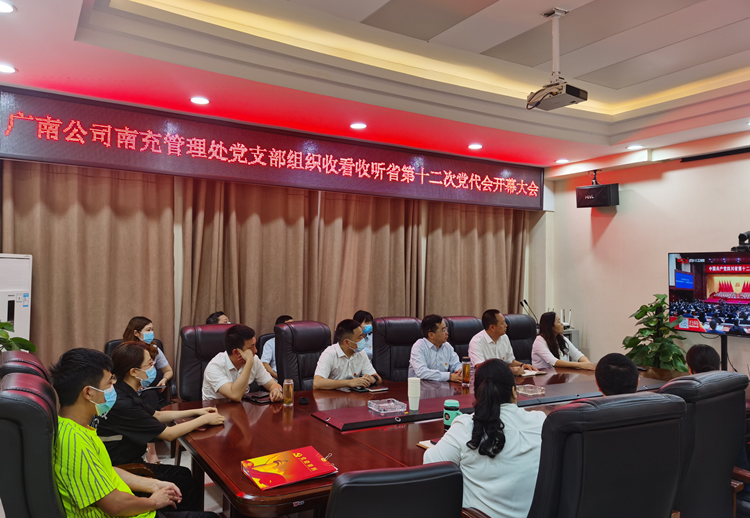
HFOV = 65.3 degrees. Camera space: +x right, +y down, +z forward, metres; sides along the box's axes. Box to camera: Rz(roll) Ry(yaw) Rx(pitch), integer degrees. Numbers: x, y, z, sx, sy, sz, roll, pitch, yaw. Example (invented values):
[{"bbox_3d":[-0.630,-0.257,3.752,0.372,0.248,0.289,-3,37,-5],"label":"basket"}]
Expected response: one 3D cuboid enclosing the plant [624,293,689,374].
[{"bbox_3d":[2.620,1.008,5.470,0.580,1.380,0.580,1,-2,-31],"label":"plant"}]

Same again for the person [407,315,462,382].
[{"bbox_3d":[0.460,1.051,4.500,0.520,1.230,0.750,1,-2,-32],"label":"person"}]

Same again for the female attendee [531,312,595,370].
[{"bbox_3d":[1.570,1.070,4.920,0.480,1.220,0.750,2,-3,-42],"label":"female attendee"}]

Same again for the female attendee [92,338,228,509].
[{"bbox_3d":[-1.090,1.007,2.930,0.700,1.200,0.480,1,-2,-32],"label":"female attendee"}]

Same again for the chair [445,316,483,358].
[{"bbox_3d":[0.870,1.091,4.930,0.620,1.180,0.700,1,-2,-30],"label":"chair"}]

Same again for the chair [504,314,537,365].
[{"bbox_3d":[1.390,1.098,5.150,0.620,1.180,0.700,1,-2,-28],"label":"chair"}]

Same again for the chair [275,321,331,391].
[{"bbox_3d":[-0.410,1.071,4.340,0.620,1.180,0.700,1,-2,-36],"label":"chair"}]

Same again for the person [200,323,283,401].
[{"bbox_3d":[-0.900,1.032,3.800,0.530,1.210,0.760,1,-2,-32],"label":"person"}]

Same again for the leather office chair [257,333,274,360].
[{"bbox_3d":[-0.710,1.194,5.280,0.570,1.000,0.600,1,-2,-31],"label":"leather office chair"}]

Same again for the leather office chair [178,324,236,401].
[{"bbox_3d":[-1.050,1.059,3.980,0.620,1.180,0.700,1,-2,-30],"label":"leather office chair"}]

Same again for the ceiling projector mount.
[{"bbox_3d":[1.269,-1.415,4.102,0.290,0.700,0.330,1,-2,-34],"label":"ceiling projector mount"}]

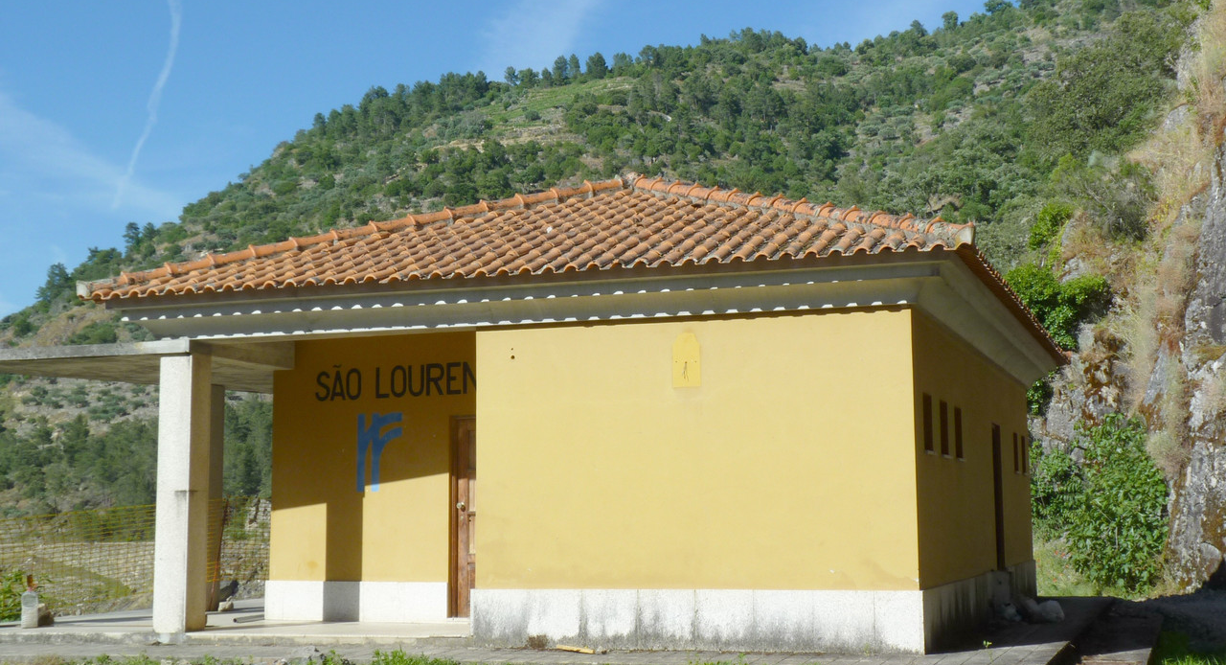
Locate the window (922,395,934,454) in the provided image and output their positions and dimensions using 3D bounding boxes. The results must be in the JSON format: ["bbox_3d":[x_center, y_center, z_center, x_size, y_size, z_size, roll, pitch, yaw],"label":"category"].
[{"bbox_3d":[2.819,0.840,14.491,0.120,0.530,0.510,-3,-7,20],"label":"window"}]

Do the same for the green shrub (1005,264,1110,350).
[{"bbox_3d":[8.145,-0.430,29.240,1.933,1.652,1.500,-2,-7,16],"label":"green shrub"}]

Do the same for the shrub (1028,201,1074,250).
[{"bbox_3d":[8.581,-2.096,31.280,0.902,0.978,0.850,-2,-7,15],"label":"shrub"}]

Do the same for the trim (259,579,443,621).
[{"bbox_3d":[-2.799,2.923,17.321,2.227,0.437,0.060,-3,-7,20],"label":"trim"}]

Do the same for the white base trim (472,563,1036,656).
[{"bbox_3d":[2.348,3.095,18.830,4.237,0.532,9.830,-3,-7,20],"label":"white base trim"}]

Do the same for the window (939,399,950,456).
[{"bbox_3d":[3.156,0.945,15.405,0.120,0.530,0.510,-3,-7,20],"label":"window"}]

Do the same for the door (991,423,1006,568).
[{"bbox_3d":[4.623,2.097,19.281,0.100,1.958,0.820,-3,-7,20],"label":"door"}]

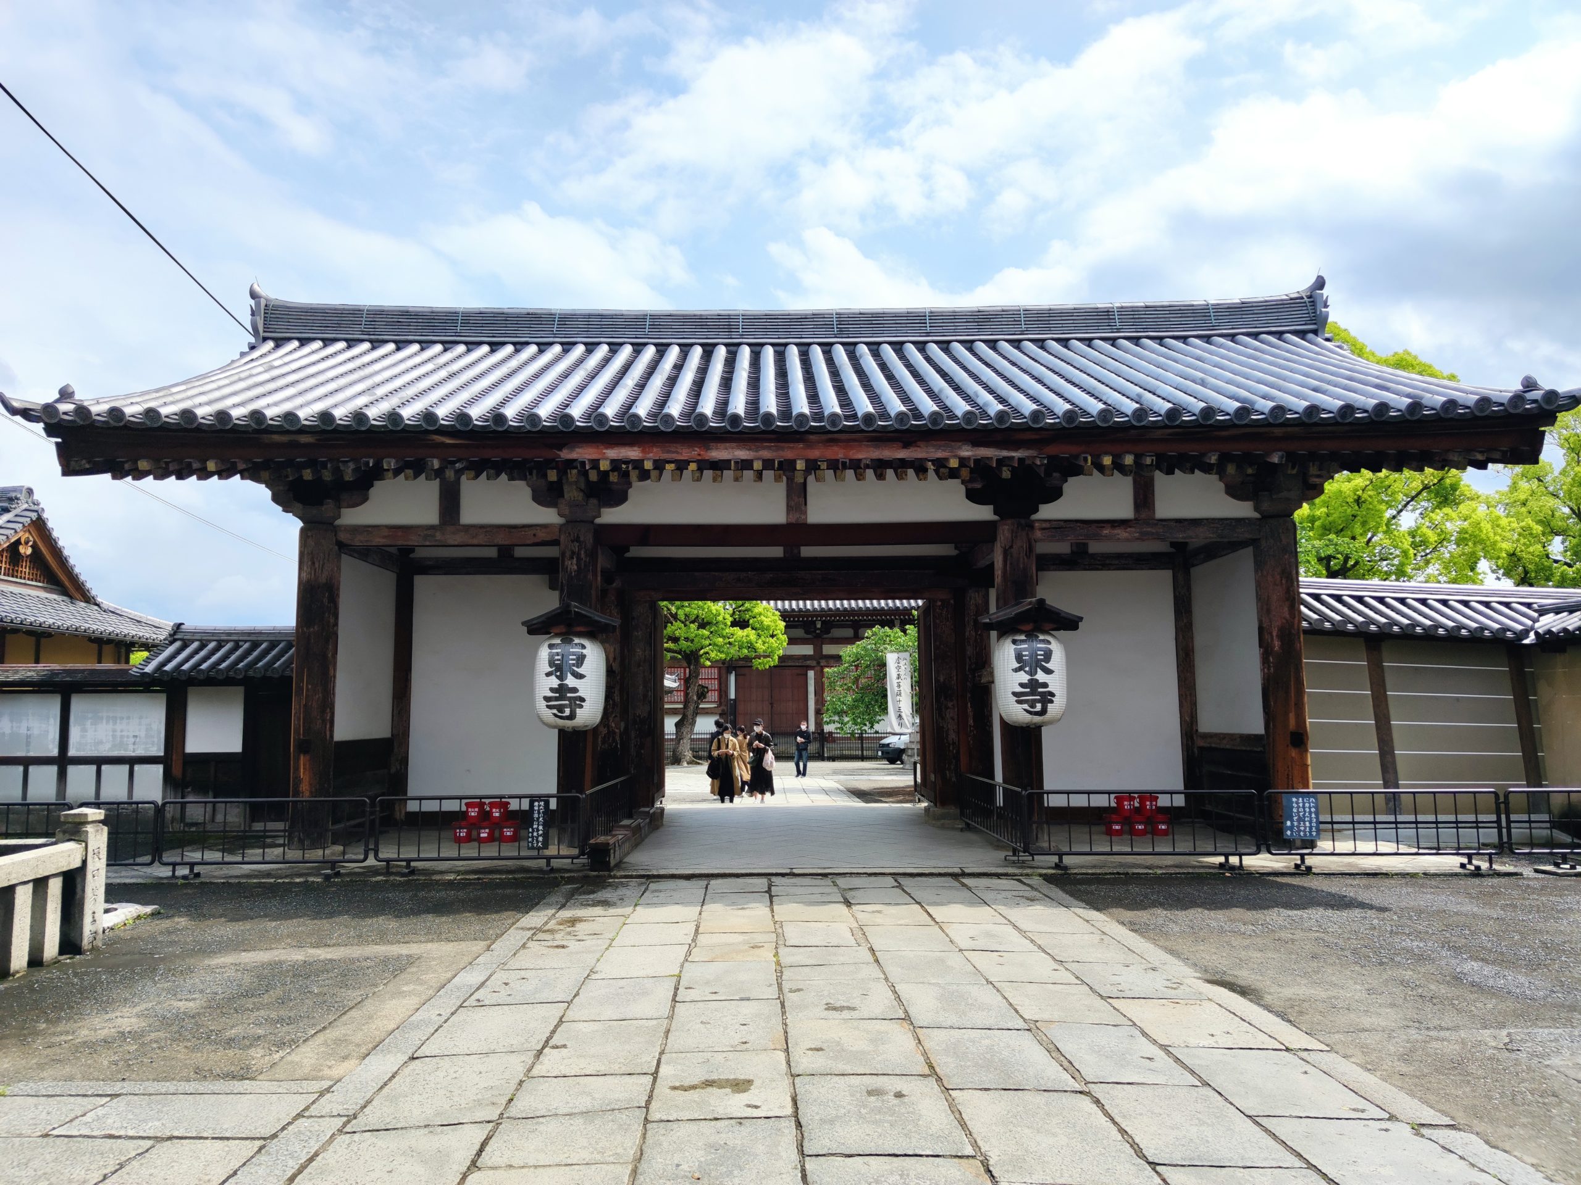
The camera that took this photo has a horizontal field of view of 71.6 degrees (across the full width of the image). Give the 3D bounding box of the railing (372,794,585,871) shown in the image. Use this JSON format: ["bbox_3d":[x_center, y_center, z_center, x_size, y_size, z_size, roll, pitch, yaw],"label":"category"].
[{"bbox_3d":[-3.103,2.400,10.950,2.100,0.750,0.350,0,-6,-4],"label":"railing"}]

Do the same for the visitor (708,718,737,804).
[{"bbox_3d":[-1.271,3.219,20.700,0.570,1.560,0.440,0,-6,-3],"label":"visitor"}]

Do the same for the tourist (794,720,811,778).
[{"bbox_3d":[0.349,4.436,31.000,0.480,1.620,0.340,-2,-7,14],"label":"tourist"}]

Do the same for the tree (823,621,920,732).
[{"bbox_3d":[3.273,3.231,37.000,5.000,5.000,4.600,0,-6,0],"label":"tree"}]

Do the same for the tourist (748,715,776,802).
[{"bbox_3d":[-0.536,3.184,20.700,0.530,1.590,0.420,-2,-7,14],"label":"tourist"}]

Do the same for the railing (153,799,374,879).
[{"bbox_3d":[-5.160,2.398,10.750,2.070,0.750,0.350,0,-6,-1],"label":"railing"}]

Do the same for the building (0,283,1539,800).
[{"bbox_3d":[-0.035,-0.683,15.574,15.600,7.900,9.300,0,-6,-1],"label":"building"}]

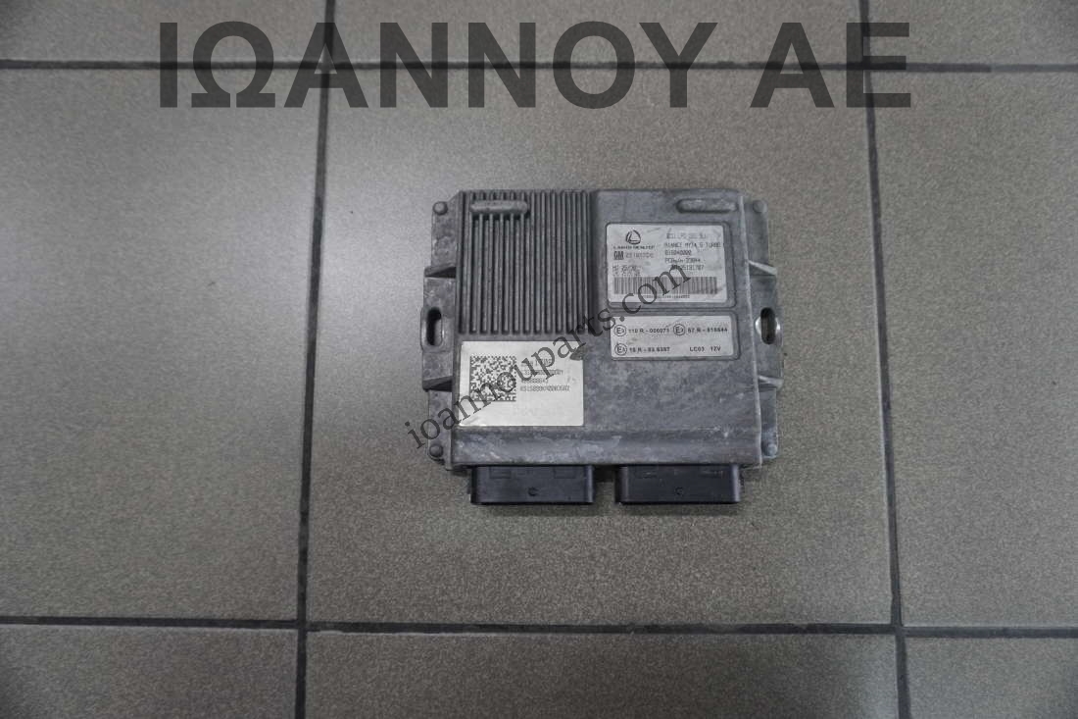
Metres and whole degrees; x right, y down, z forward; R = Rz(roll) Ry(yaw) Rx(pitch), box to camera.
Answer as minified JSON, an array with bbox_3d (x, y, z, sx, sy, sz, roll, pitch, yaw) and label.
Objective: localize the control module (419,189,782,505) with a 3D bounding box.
[{"bbox_3d":[0.035,-0.007,0.396,0.201,0.037,0.168,0,82,0],"label":"control module"}]

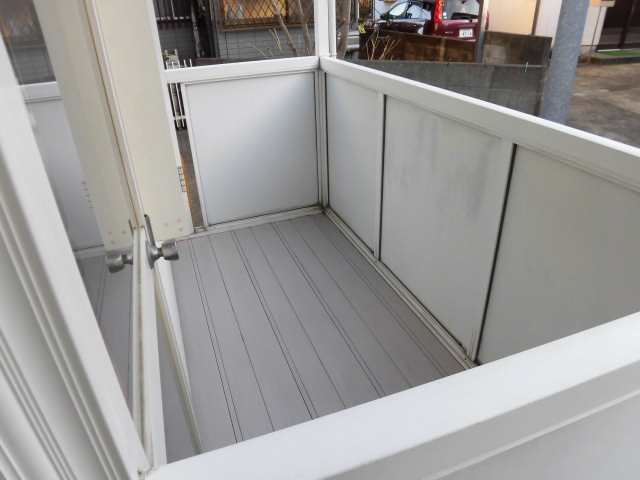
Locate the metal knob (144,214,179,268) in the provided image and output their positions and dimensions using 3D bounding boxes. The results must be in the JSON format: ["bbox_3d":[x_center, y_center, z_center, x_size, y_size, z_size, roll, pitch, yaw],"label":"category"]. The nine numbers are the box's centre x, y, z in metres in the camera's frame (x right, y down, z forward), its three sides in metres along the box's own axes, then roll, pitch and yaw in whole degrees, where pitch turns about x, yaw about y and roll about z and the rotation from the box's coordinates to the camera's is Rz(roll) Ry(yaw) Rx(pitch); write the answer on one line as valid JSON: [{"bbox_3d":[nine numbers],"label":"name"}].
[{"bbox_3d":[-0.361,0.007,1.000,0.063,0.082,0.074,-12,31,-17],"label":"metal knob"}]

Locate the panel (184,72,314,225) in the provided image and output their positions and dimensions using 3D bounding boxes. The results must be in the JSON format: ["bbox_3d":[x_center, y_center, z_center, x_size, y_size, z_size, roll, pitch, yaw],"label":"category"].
[{"bbox_3d":[-0.437,-0.625,3.132,0.888,0.998,0.035,-12,31,-17],"label":"panel"}]

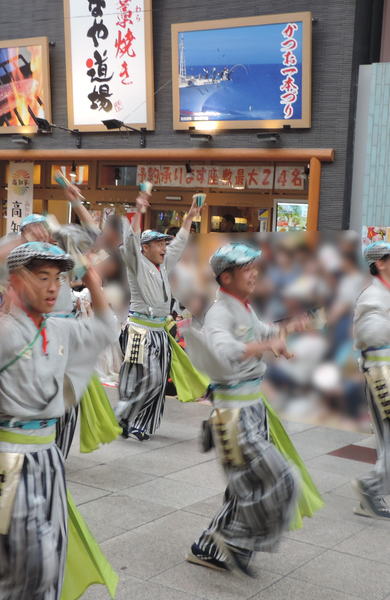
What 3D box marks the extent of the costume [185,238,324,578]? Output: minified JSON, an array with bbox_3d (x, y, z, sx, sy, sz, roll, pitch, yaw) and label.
[{"bbox_3d":[0.290,0.536,4.670,0.640,1.660,0.540,5,5,32],"label":"costume"}]

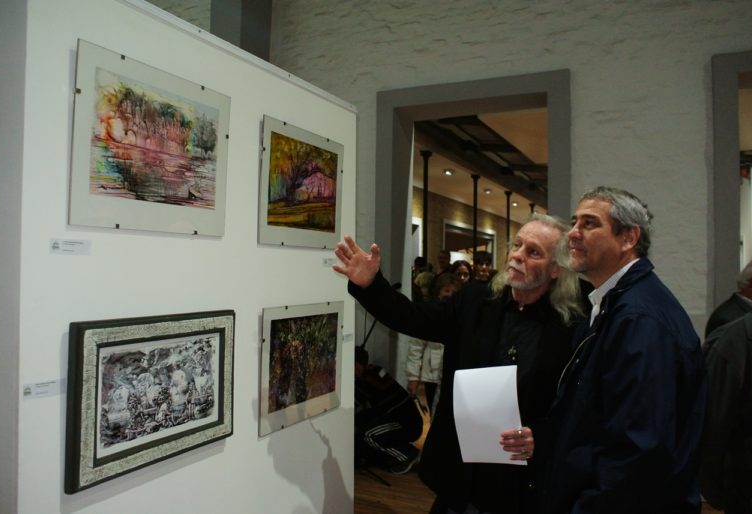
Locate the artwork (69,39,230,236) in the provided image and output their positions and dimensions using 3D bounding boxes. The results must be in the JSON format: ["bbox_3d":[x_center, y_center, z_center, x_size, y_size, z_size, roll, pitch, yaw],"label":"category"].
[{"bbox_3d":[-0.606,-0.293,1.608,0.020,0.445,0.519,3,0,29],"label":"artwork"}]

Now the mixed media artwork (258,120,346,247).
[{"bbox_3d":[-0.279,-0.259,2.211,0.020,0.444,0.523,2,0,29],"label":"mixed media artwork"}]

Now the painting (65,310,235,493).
[{"bbox_3d":[-0.591,0.359,1.587,0.033,0.401,0.541,1,-1,29],"label":"painting"}]

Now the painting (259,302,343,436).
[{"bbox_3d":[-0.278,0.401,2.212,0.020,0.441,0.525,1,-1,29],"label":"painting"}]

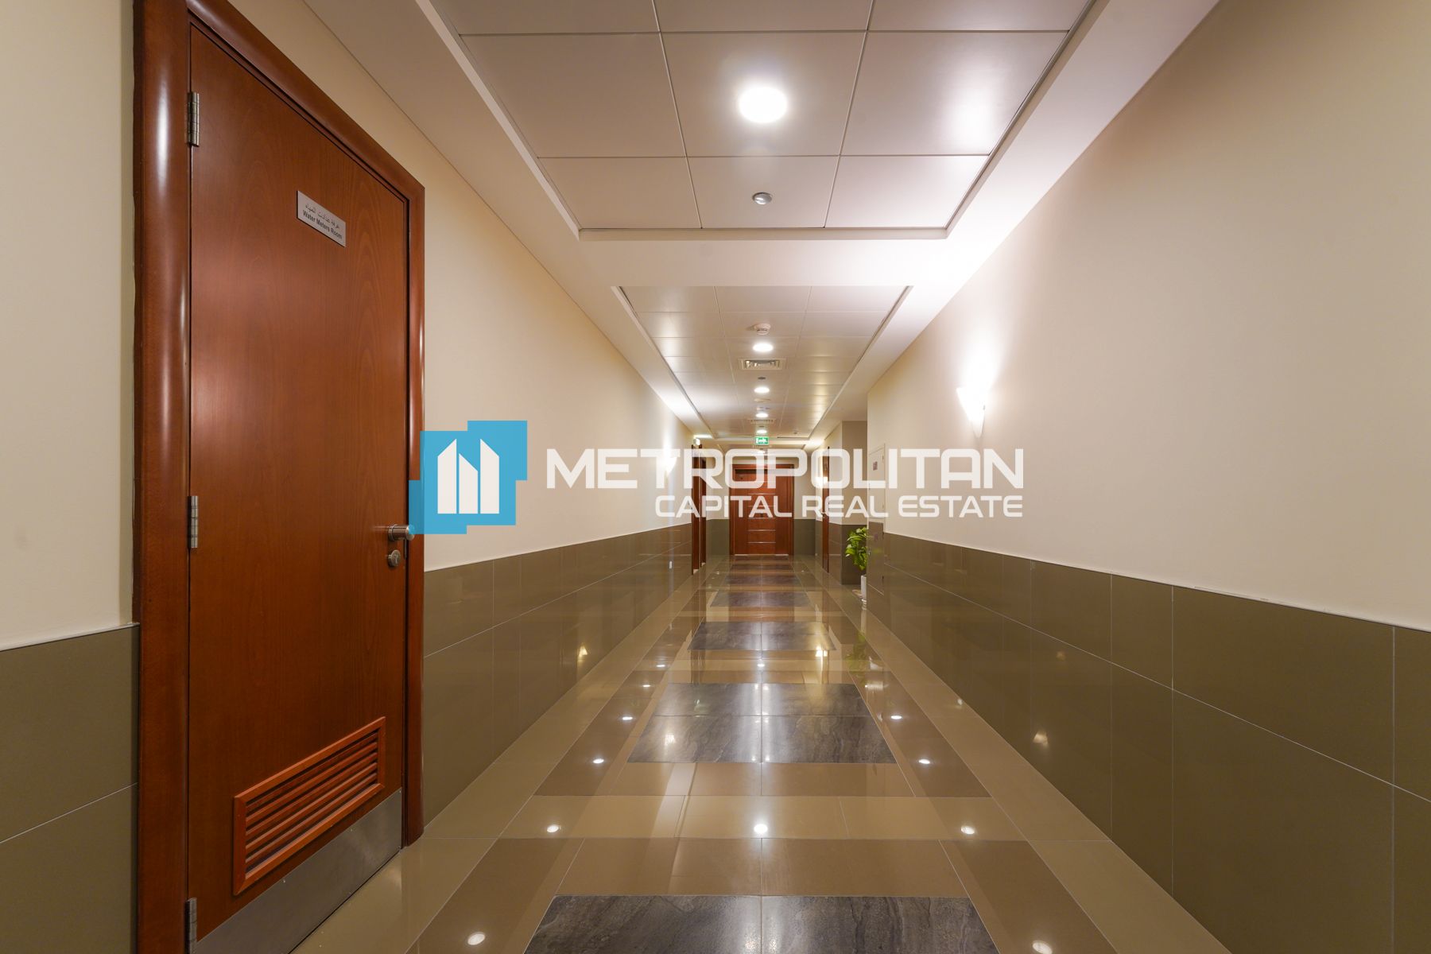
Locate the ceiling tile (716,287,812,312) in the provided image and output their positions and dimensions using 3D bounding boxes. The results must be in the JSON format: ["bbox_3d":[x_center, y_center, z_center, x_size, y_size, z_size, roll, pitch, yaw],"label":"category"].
[{"bbox_3d":[0.306,-1.196,3.676,0.605,0.020,0.566,0,-2,3],"label":"ceiling tile"}]

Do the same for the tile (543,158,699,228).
[{"bbox_3d":[-0.386,-1.267,2.498,0.580,0.020,0.565,0,-4,2],"label":"tile"}]

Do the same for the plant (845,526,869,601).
[{"bbox_3d":[1.942,1.115,7.158,0.520,0.950,0.500,0,-2,3],"label":"plant"}]

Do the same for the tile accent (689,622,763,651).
[{"bbox_3d":[0.128,1.466,5.160,0.606,0.012,1.227,0,-2,3],"label":"tile accent"}]

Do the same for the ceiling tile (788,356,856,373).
[{"bbox_3d":[1.041,-1.091,5.362,0.580,0.020,0.575,0,-4,2],"label":"ceiling tile"}]

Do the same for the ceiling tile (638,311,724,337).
[{"bbox_3d":[-0.251,-1.163,4.242,0.605,0.020,0.566,0,-2,3],"label":"ceiling tile"}]

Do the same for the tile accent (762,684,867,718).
[{"bbox_3d":[0.590,1.369,3.410,0.611,0.020,0.588,0,-4,2],"label":"tile accent"}]

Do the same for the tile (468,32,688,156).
[{"bbox_3d":[-0.433,-1.302,1.931,0.580,0.020,0.575,0,-4,2],"label":"tile"}]

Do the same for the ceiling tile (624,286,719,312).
[{"bbox_3d":[-0.288,-1.195,3.668,0.580,0.020,0.573,0,-4,2],"label":"ceiling tile"}]

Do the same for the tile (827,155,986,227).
[{"bbox_3d":[0.812,-1.265,2.489,0.605,0.020,0.553,0,-2,3],"label":"tile"}]

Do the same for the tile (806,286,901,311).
[{"bbox_3d":[0.900,-1.195,3.668,0.580,0.020,0.573,0,-4,2],"label":"tile"}]

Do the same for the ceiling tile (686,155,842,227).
[{"bbox_3d":[0.207,-1.265,2.489,0.605,0.020,0.553,0,-2,3],"label":"ceiling tile"}]

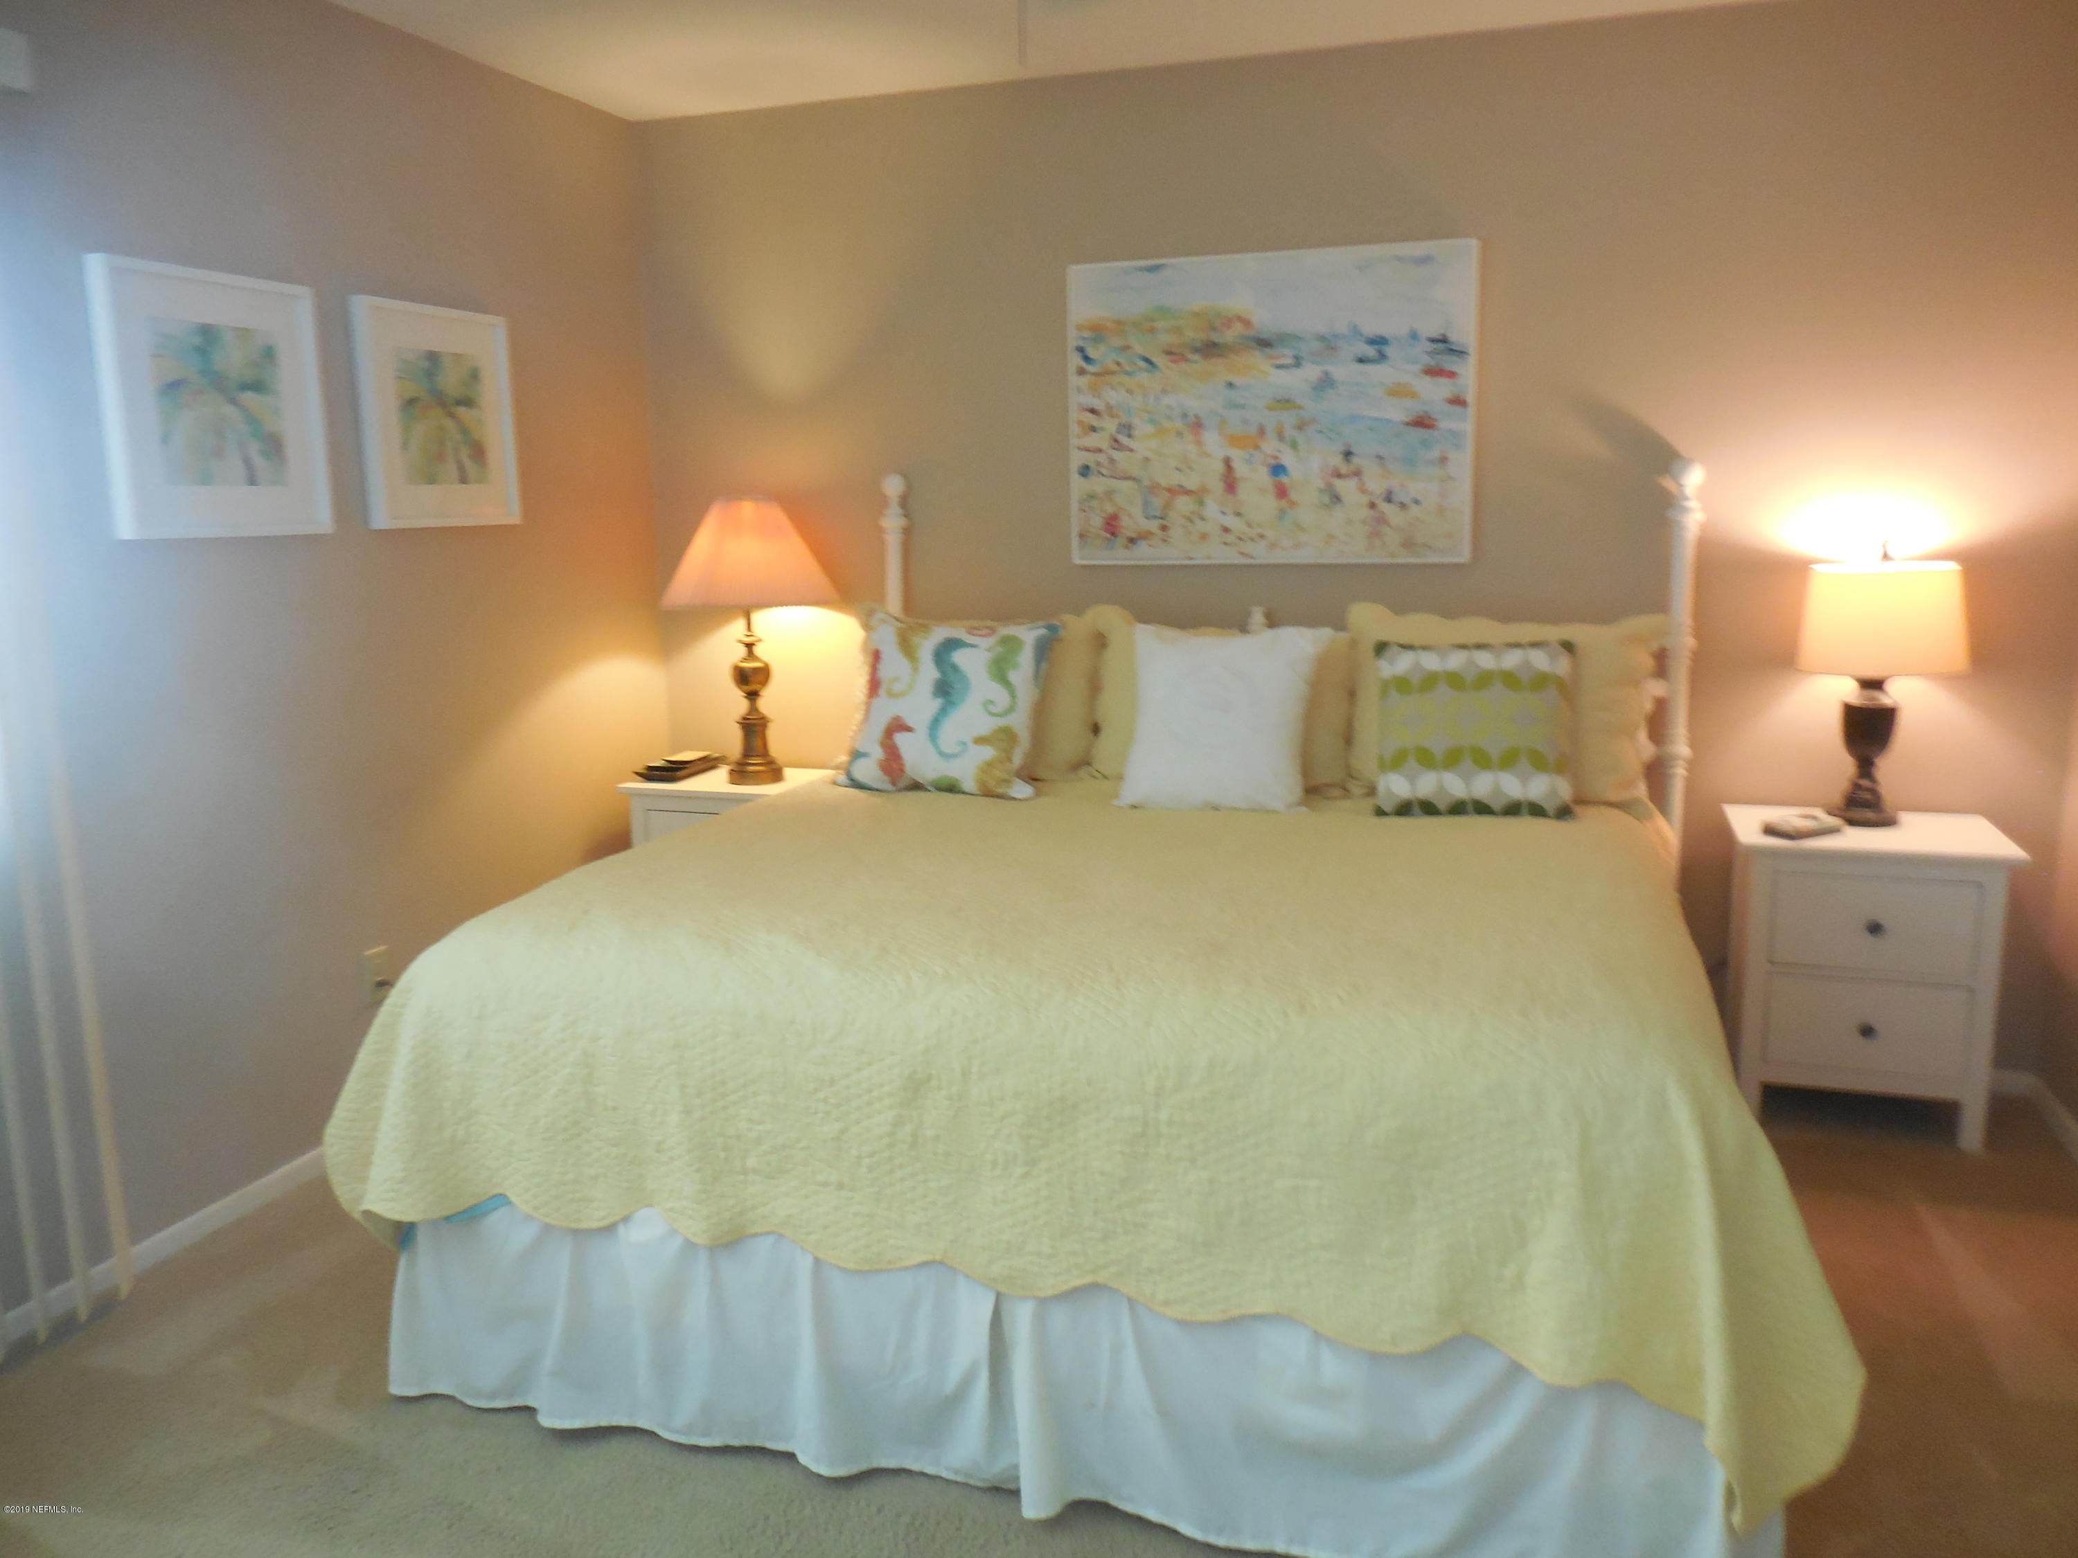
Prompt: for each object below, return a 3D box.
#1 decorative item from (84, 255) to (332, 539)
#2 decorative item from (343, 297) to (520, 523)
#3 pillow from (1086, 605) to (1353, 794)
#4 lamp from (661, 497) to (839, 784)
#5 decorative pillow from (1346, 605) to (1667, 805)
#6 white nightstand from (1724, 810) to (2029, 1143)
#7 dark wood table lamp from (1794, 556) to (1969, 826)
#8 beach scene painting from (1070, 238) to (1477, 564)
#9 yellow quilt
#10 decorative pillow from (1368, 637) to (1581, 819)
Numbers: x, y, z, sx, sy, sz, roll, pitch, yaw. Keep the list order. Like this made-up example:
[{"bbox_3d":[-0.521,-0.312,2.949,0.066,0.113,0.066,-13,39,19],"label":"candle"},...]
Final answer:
[{"bbox_3d":[-1.573,-0.718,2.884,0.041,0.494,0.479,3,11,18],"label":"decorative item"},{"bbox_3d":[-1.379,-0.832,3.464,0.041,0.494,0.474,3,11,18],"label":"decorative item"},{"bbox_3d":[0.460,-0.192,3.688,0.672,0.464,0.168,3,-4,18],"label":"pillow"},{"bbox_3d":[-0.772,-0.372,4.046,0.464,0.766,0.464,-1,11,0],"label":"lamp"},{"bbox_3d":[1.093,-0.169,3.512,0.692,0.464,0.168,3,-4,18],"label":"decorative pillow"},{"bbox_3d":[1.835,0.432,3.387,0.538,0.652,0.385,3,11,18],"label":"white nightstand"},{"bbox_3d":[1.851,-0.193,3.311,0.336,0.603,0.336,3,11,18],"label":"dark wood table lamp"},{"bbox_3d":[0.571,-0.924,3.770,1.009,0.754,0.035,3,11,18],"label":"beach scene painting"},{"bbox_3d":[0.222,0.386,2.928,2.164,0.464,2.065,3,11,18],"label":"yellow quilt"},{"bbox_3d":[0.990,-0.115,3.388,0.430,0.415,0.138,1,-6,11],"label":"decorative pillow"}]

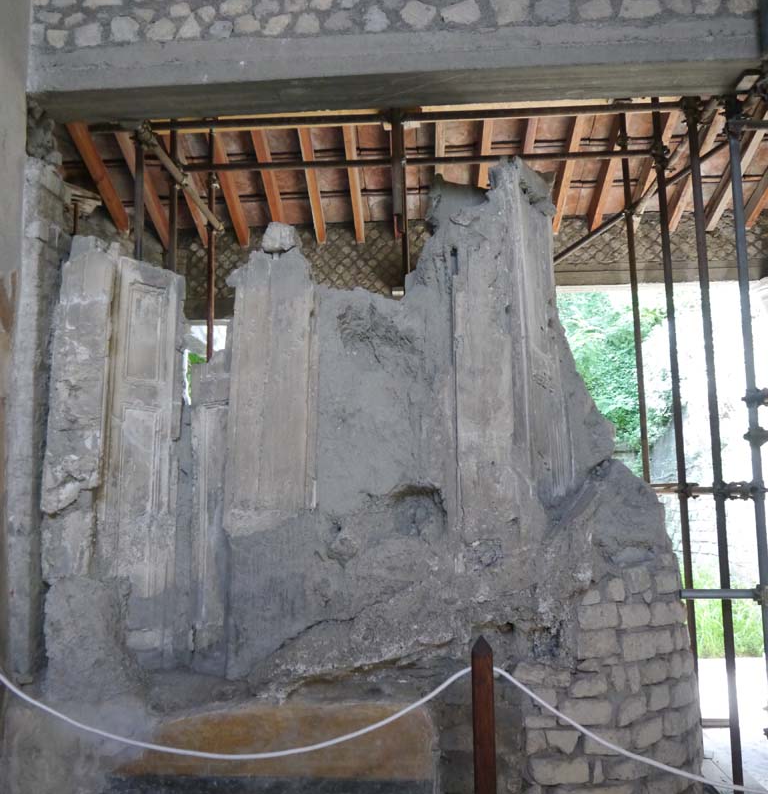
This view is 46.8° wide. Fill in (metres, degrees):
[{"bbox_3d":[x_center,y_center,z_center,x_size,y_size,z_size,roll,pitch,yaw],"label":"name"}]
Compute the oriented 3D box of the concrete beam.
[{"bbox_3d":[0.023,-1.778,4.862,3.870,0.236,0.370,-1,-8,4],"label":"concrete beam"}]

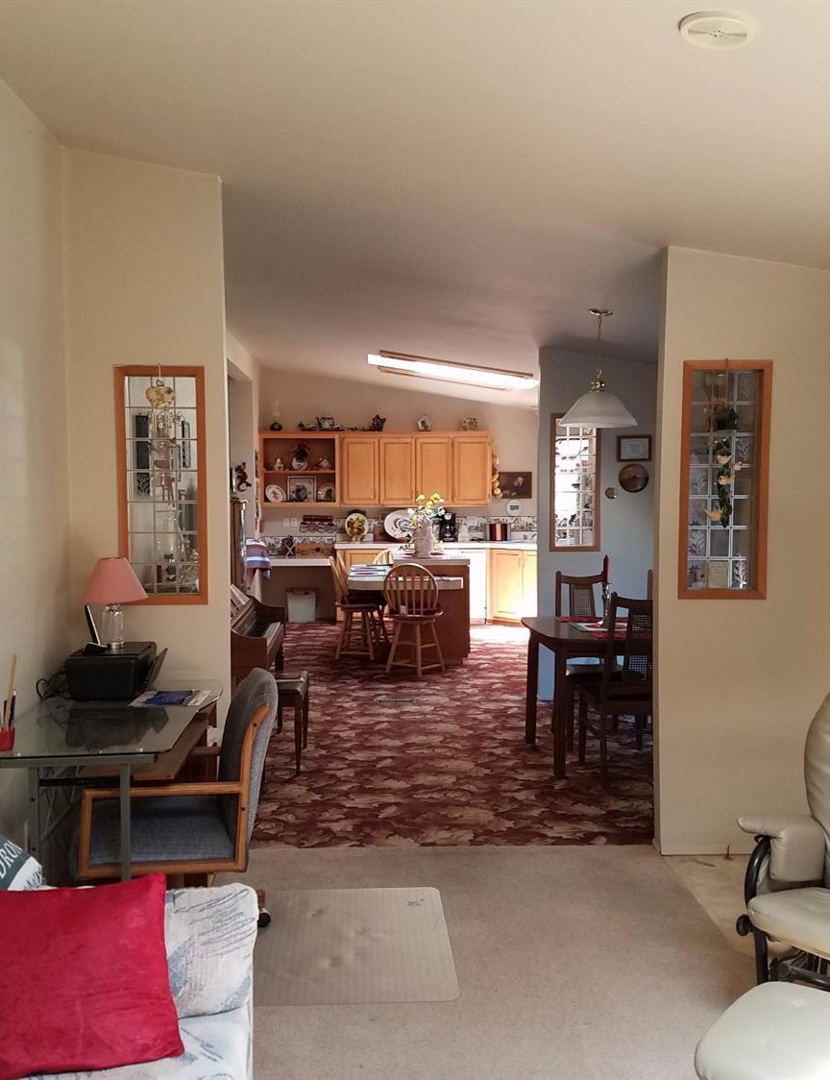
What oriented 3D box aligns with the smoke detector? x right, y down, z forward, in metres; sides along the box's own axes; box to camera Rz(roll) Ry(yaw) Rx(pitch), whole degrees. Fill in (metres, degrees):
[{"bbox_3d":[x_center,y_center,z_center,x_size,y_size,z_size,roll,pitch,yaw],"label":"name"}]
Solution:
[{"bbox_3d":[0.665,-1.124,2.386,0.153,0.036,0.153,8,3,-3],"label":"smoke detector"}]

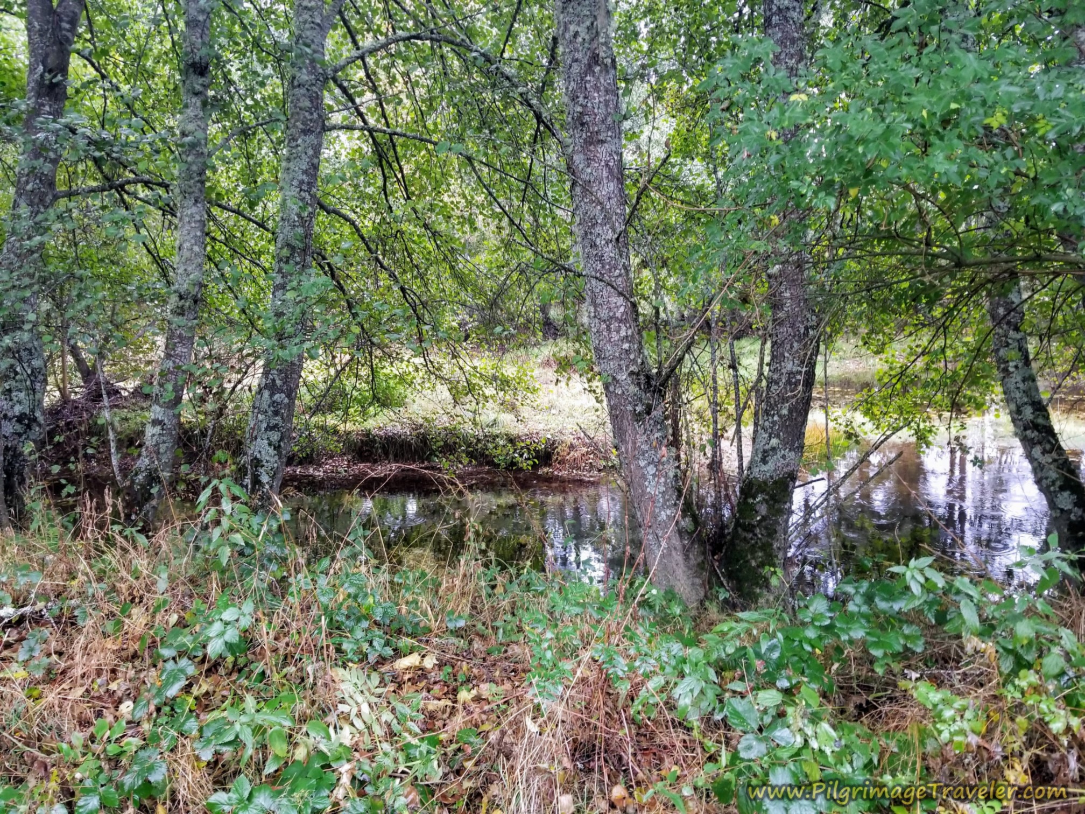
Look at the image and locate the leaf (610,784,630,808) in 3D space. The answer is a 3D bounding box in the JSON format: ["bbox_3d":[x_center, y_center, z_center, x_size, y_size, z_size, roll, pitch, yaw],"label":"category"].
[{"bbox_3d":[0.250,1.243,2.600,0.064,0.040,0.068,0,5,0],"label":"leaf"}]

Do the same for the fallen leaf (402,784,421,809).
[{"bbox_3d":[-0.418,1.241,2.600,0.060,0.040,0.070,0,5,0],"label":"fallen leaf"}]

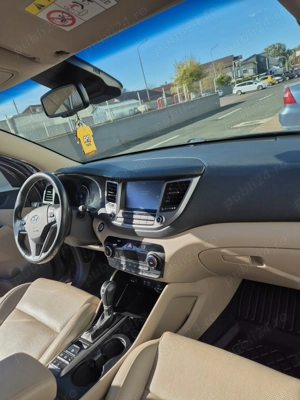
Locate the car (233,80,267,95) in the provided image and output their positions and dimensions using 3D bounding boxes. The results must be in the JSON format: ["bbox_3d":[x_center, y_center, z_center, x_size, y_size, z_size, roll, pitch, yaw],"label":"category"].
[{"bbox_3d":[12.992,-14.704,34.400,4.550,1.480,1.800,1,24,34],"label":"car"}]

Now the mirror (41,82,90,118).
[{"bbox_3d":[-0.247,-0.290,0.779,0.230,0.066,0.038,9,35,45],"label":"mirror"}]

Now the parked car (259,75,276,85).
[{"bbox_3d":[18.252,-18.937,42.525,3.800,1.500,1.660,8,28,44],"label":"parked car"}]

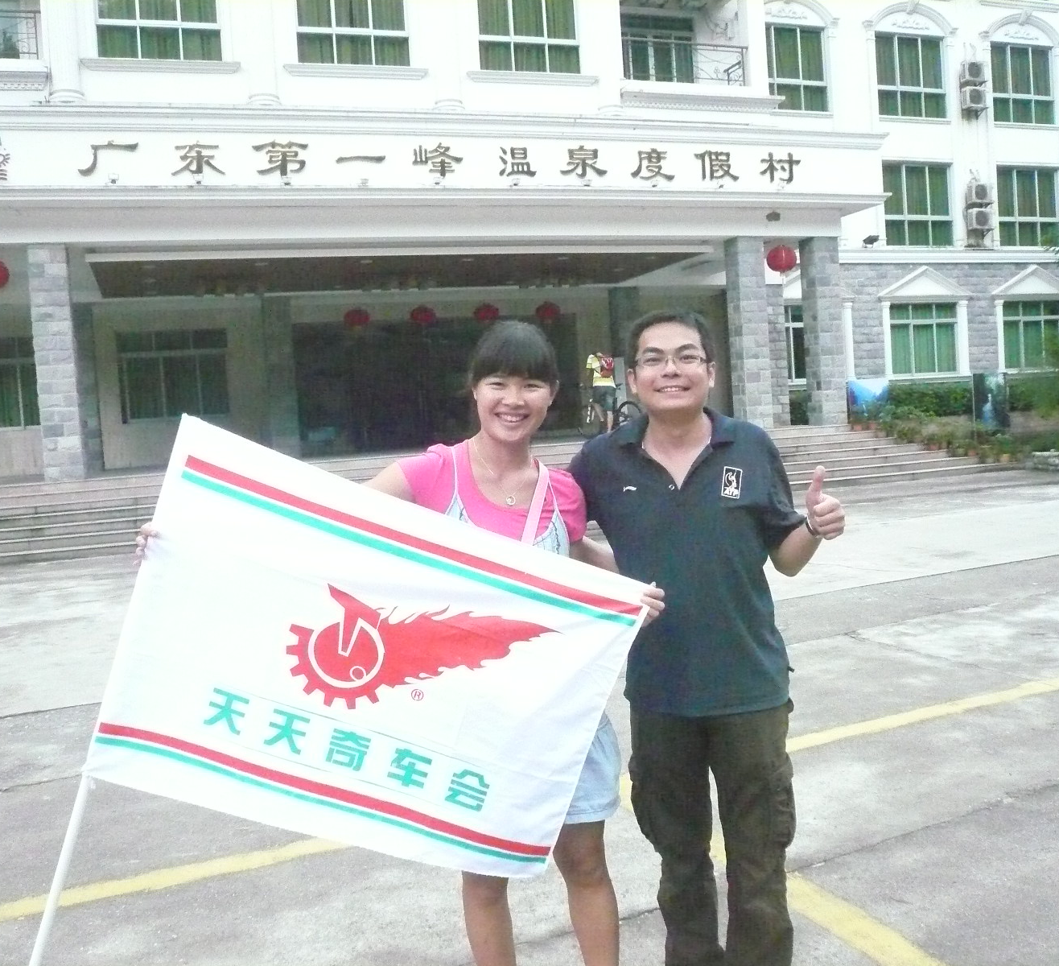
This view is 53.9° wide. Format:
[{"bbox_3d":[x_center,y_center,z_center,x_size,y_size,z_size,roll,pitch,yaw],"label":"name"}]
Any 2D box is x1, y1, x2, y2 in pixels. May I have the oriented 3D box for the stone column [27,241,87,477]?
[{"bbox_3d":[-7.323,-1.831,16.169,0.533,3.571,0.530,-5,3,-19],"label":"stone column"}]

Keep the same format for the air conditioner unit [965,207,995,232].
[{"bbox_3d":[12.443,-7.235,28.721,0.755,0.512,0.300,-5,3,-19],"label":"air conditioner unit"}]

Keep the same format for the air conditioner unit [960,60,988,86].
[{"bbox_3d":[12.126,-11.192,28.483,0.697,0.491,0.300,-5,3,-19],"label":"air conditioner unit"}]

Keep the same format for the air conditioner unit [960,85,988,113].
[{"bbox_3d":[12.170,-10.488,28.521,0.732,0.506,0.300,-5,3,-19],"label":"air conditioner unit"}]

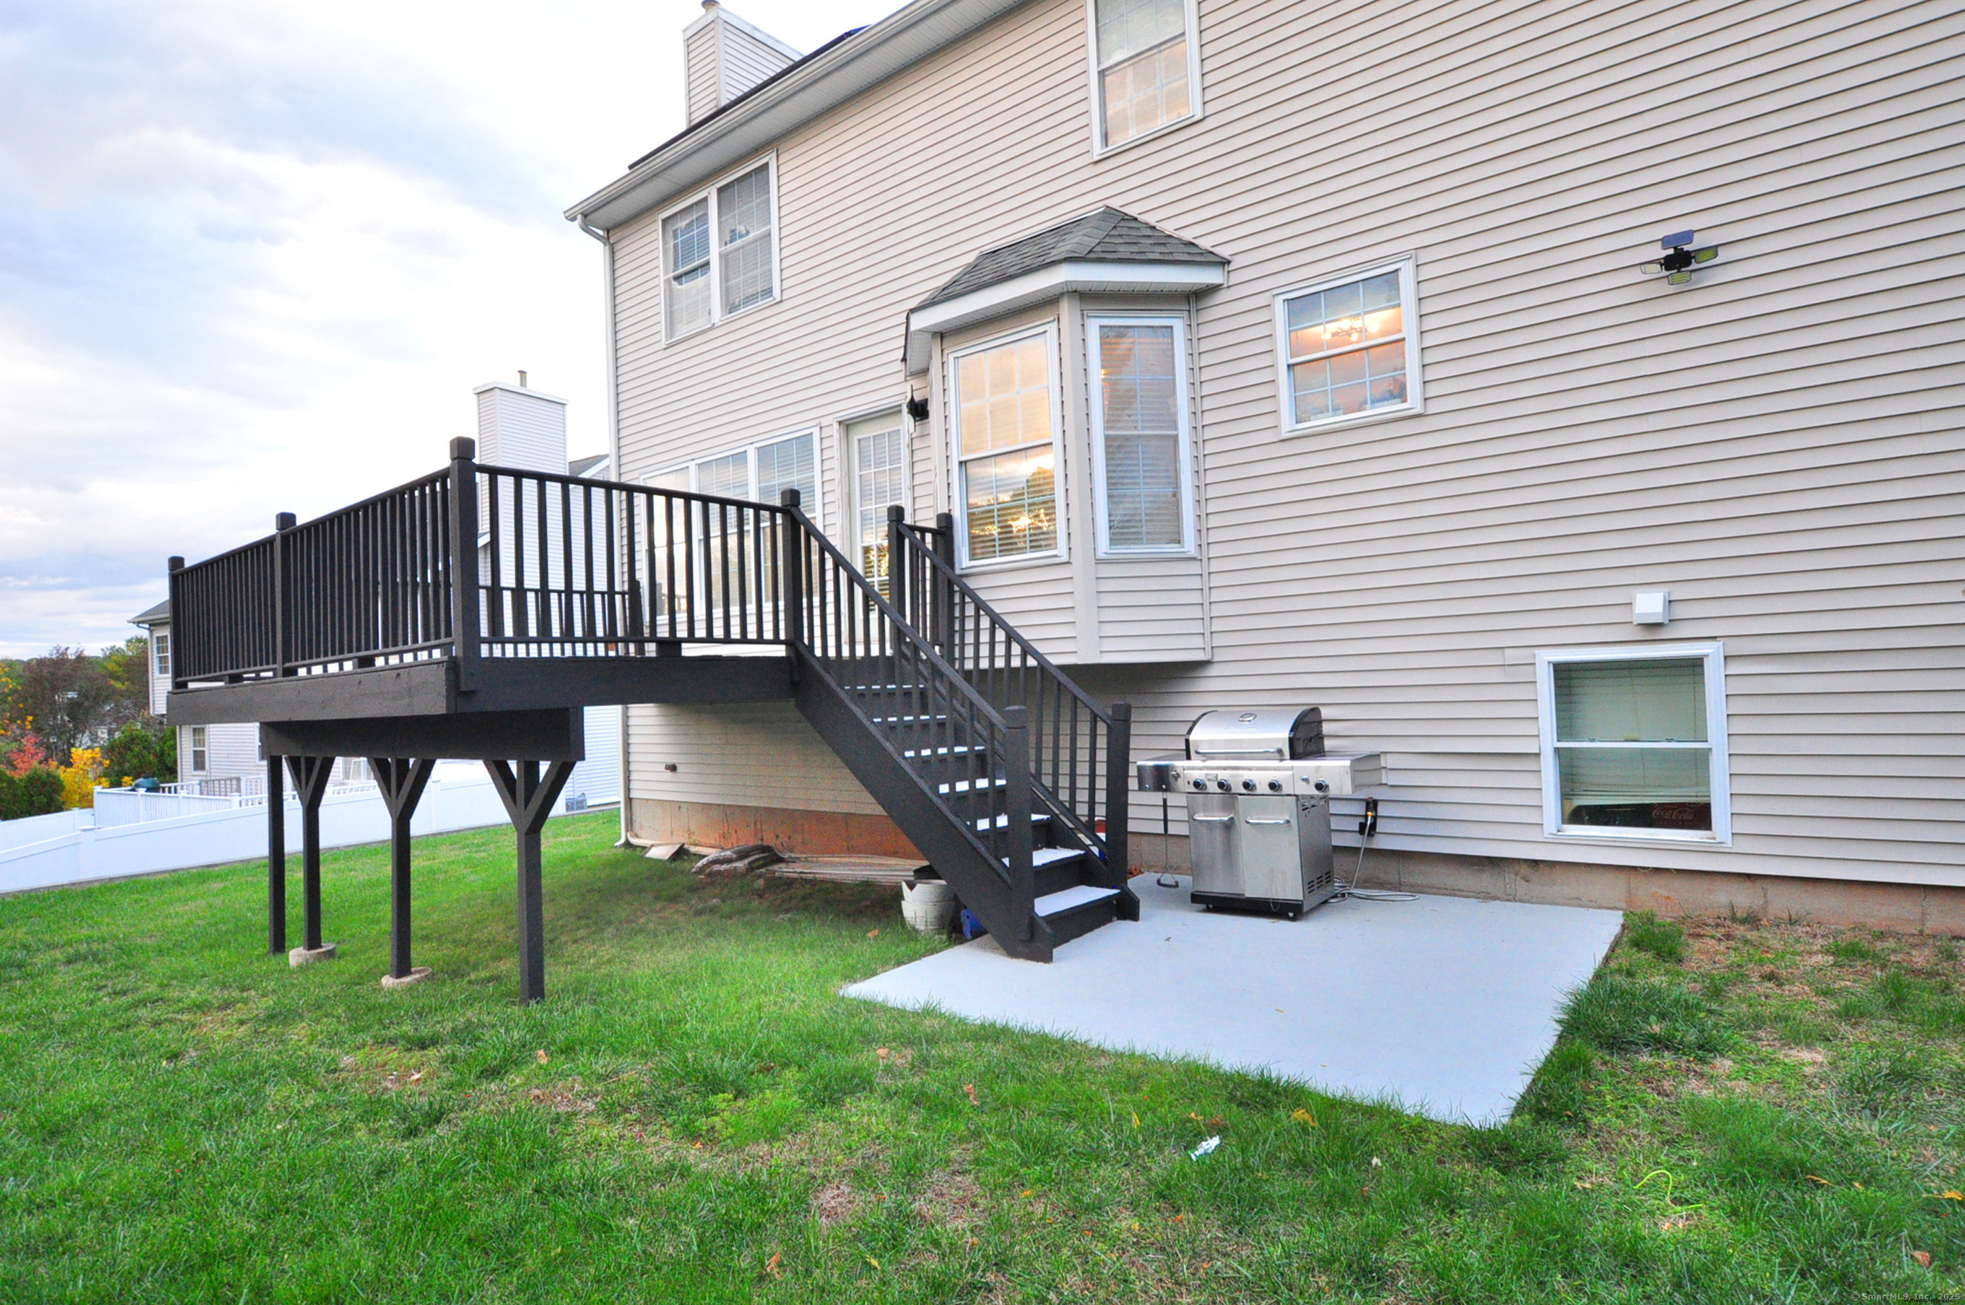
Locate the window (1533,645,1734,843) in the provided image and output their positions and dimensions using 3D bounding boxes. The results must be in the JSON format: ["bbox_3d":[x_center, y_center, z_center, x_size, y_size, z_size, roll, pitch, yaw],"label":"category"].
[{"bbox_3d":[3.489,0.499,5.286,0.845,1.040,0.100,-4,-2,37],"label":"window"}]

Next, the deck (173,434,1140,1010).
[{"bbox_3d":[-2.134,0.515,6.814,6.200,2.800,4.250,-4,-2,38],"label":"deck"}]

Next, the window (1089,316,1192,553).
[{"bbox_3d":[1.098,-1.492,6.751,0.685,1.650,0.100,-2,-2,-8],"label":"window"}]

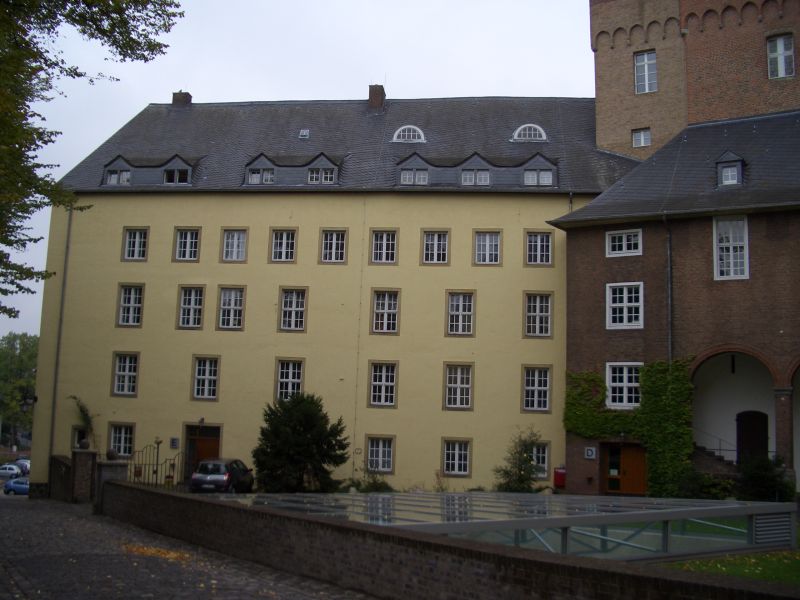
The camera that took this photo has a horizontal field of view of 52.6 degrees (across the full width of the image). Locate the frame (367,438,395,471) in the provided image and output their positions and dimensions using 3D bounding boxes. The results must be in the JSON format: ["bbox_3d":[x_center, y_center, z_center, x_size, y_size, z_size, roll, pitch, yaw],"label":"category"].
[{"bbox_3d":[-0.938,7.334,38.398,1.141,1.525,0.130,1,-7,8],"label":"frame"}]

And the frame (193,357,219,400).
[{"bbox_3d":[-9.324,3.795,39.056,1.120,1.970,0.150,1,-7,8],"label":"frame"}]

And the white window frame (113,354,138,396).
[{"bbox_3d":[-14.097,3.831,41.647,1.131,2.010,0.150,1,-7,8],"label":"white window frame"}]

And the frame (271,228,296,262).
[{"bbox_3d":[-5.795,-2.713,40.322,1.146,1.557,0.130,1,-7,8],"label":"frame"}]

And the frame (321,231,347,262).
[{"bbox_3d":[-3.114,-2.531,38.453,1.118,1.520,0.180,1,-7,8],"label":"frame"}]

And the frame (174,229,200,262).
[{"bbox_3d":[-10.521,-2.724,40.067,1.120,1.540,0.150,1,-7,8],"label":"frame"}]

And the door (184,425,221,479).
[{"bbox_3d":[-9.279,7.260,38.198,1.589,2.575,0.200,1,-7,8],"label":"door"}]

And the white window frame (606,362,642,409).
[{"bbox_3d":[9.659,3.687,34.662,1.620,1.957,0.200,-3,-8,34],"label":"white window frame"}]

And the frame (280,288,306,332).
[{"bbox_3d":[-5.250,0.457,39.859,1.148,2.018,0.130,1,-7,8],"label":"frame"}]

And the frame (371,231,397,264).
[{"bbox_3d":[-0.732,-2.534,38.682,1.120,1.540,0.150,1,-7,8],"label":"frame"}]

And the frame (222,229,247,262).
[{"bbox_3d":[-8.507,-2.803,41.718,1.183,1.610,0.150,1,-7,8],"label":"frame"}]

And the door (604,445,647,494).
[{"bbox_3d":[9.678,7.261,34.600,1.803,2.039,0.180,-3,-8,34],"label":"door"}]

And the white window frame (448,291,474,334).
[{"bbox_3d":[2.996,0.667,39.777,1.156,2.030,0.150,1,-7,8],"label":"white window frame"}]

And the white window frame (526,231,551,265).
[{"bbox_3d":[6.610,-2.468,38.494,1.135,1.537,0.130,1,-7,8],"label":"white window frame"}]

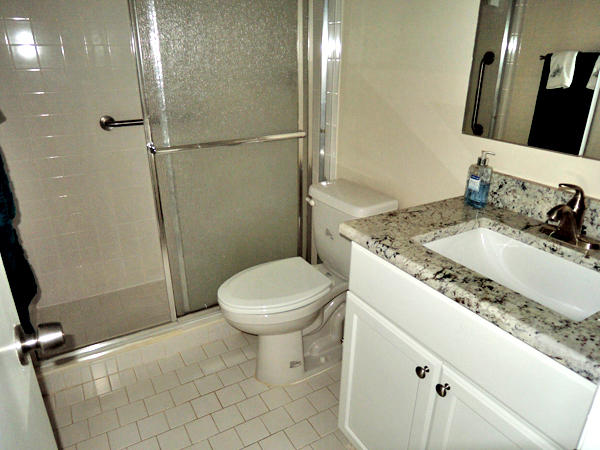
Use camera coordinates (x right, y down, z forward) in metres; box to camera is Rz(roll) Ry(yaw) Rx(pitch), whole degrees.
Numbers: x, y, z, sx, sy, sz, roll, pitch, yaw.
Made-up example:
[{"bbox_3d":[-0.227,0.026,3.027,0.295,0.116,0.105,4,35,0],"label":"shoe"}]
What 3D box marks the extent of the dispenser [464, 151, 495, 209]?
[{"bbox_3d":[0.544,-0.136,1.254,0.051,0.170,0.066,-12,24,-28],"label":"dispenser"}]

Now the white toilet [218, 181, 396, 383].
[{"bbox_3d":[-0.013,0.276,1.849,0.735,0.790,0.410,-12,24,-28],"label":"white toilet"}]

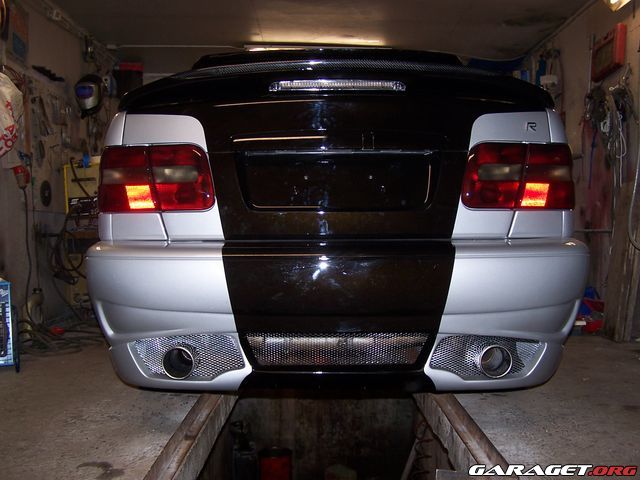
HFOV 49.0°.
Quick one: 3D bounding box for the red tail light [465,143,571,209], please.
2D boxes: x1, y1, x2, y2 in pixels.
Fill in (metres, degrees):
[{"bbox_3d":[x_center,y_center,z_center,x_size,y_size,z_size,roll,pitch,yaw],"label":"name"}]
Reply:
[{"bbox_3d":[0.674,-0.218,2.410,0.385,0.230,0.150,-1,2,-7],"label":"red tail light"}]

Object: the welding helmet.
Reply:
[{"bbox_3d":[-1.706,-1.062,5.200,0.210,0.310,0.240,0,2,3],"label":"welding helmet"}]

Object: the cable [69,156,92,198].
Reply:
[{"bbox_3d":[-1.653,-0.431,4.850,0.160,0.285,0.080,0,2,-6],"label":"cable"}]

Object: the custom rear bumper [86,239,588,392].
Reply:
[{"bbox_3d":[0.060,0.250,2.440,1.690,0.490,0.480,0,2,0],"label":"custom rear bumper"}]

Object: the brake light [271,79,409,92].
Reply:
[{"bbox_3d":[0.060,-0.534,2.430,0.475,0.045,0.050,0,2,0],"label":"brake light"}]

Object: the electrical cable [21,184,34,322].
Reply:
[{"bbox_3d":[-1.769,0.094,4.250,0.080,0.810,0.070,0,2,0],"label":"electrical cable"}]

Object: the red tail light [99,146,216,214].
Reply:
[{"bbox_3d":[-0.557,-0.211,2.410,0.385,0.230,0.150,0,2,7],"label":"red tail light"}]

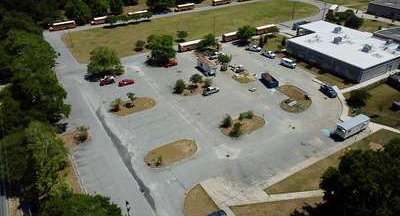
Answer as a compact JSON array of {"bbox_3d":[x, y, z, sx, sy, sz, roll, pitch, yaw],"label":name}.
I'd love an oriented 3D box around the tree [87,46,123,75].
[{"bbox_3d":[-31.700,-15.330,98.590,9.600,8.800,9.600,-18,36,-26],"label":"tree"}]

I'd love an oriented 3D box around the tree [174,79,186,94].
[{"bbox_3d":[-5.954,-6.585,92.954,3.200,4.700,3.200,-2,32,0],"label":"tree"}]

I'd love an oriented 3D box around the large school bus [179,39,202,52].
[{"bbox_3d":[-2.380,-24.940,118.810,12.000,3.100,2.450,-18,36,-26],"label":"large school bus"}]

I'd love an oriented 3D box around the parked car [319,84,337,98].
[{"bbox_3d":[38.750,-5.060,89.940,1.950,1.700,5.100,-11,34,-16],"label":"parked car"}]

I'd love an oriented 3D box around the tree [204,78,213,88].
[{"bbox_3d":[2.620,-7.320,92.640,2.460,3.340,2.460,-1,33,0],"label":"tree"}]

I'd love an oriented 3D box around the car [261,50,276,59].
[{"bbox_3d":[25.550,-19.880,111.850,1.950,1.800,5.500,-20,37,-27],"label":"car"}]

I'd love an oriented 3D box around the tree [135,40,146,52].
[{"bbox_3d":[-23.960,-24.390,118.980,3.480,4.270,3.480,-1,33,0],"label":"tree"}]

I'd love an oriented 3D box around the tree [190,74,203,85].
[{"bbox_3d":[-1.070,-8.570,92.850,3.700,4.000,3.700,-1,32,0],"label":"tree"}]

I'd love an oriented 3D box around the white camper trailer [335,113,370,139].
[{"bbox_3d":[34.630,4.218,68.125,8.100,2.700,2.500,-17,36,-26],"label":"white camper trailer"}]

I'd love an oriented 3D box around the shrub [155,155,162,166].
[{"bbox_3d":[-8.770,11.000,63.780,1.600,2.400,1.600,-1,32,0],"label":"shrub"}]

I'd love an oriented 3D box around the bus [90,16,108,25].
[{"bbox_3d":[-48.910,-43.970,150.660,12.000,3.100,2.450,-17,35,-25],"label":"bus"}]

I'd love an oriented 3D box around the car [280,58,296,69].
[{"bbox_3d":[32.184,-16.034,108.531,1.957,2.000,4.998,-26,40,-33],"label":"car"}]

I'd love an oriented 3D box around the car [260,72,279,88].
[{"bbox_3d":[21.340,-8.510,92.510,2.300,2.250,6.100,-10,33,-14],"label":"car"}]

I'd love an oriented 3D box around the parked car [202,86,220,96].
[{"bbox_3d":[3.510,-5.080,89.450,4.750,1.600,1.850,-18,36,-25],"label":"parked car"}]

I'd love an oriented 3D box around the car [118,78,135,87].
[{"bbox_3d":[-23.160,-7.950,95.040,4.650,1.400,1.850,-18,36,-24],"label":"car"}]

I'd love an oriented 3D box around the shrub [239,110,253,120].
[{"bbox_3d":[11.980,1.850,77.780,3.300,2.100,2.700,-1,32,0],"label":"shrub"}]

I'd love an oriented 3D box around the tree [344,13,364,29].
[{"bbox_3d":[71.519,-40.925,140.066,7.800,7.600,7.800,-2,32,0],"label":"tree"}]

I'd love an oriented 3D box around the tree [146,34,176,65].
[{"bbox_3d":[-13.990,-21.220,108.360,9.600,9.200,9.400,-1,32,0],"label":"tree"}]

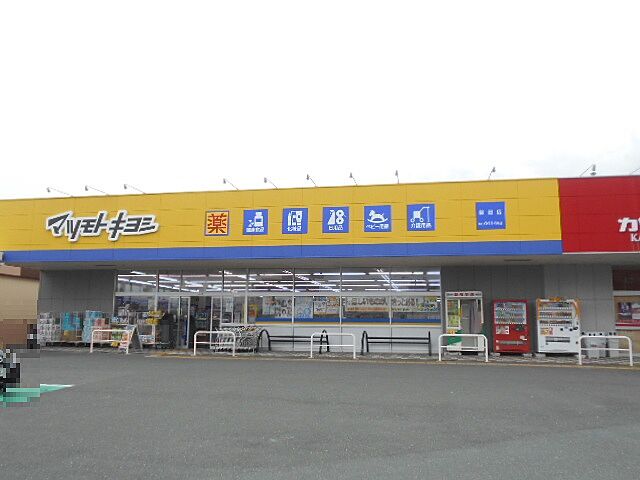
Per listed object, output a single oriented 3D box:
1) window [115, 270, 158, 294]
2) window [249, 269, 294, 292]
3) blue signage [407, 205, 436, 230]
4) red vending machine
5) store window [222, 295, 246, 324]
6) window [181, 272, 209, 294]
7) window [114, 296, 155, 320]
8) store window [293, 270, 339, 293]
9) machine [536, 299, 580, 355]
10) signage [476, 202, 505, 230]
[{"bbox_3d":[-7.549,1.718,22.883,1.883,0.935,0.080,-1,-7,11],"label":"window"},{"bbox_3d":[-1.917,1.599,21.813,1.894,0.970,0.080,-1,-7,11],"label":"window"},{"bbox_3d":[3.256,-0.707,17.734,0.902,0.854,0.100,-1,-7,11],"label":"blue signage"},{"bbox_3d":[6.775,3.073,19.704,1.180,1.830,0.740,-1,-8,12],"label":"red vending machine"},{"bbox_3d":[-3.457,2.870,22.591,1.049,1.129,0.100,-1,-8,12],"label":"store window"},{"bbox_3d":[-5.199,1.768,23.105,1.224,0.905,0.100,-1,-8,12],"label":"window"},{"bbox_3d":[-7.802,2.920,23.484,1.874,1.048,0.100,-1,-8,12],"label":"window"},{"bbox_3d":[-0.127,1.587,21.597,1.886,0.952,0.100,-1,-7,11],"label":"store window"},{"bbox_3d":[8.270,3.012,19.292,1.200,1.843,0.740,-1,-7,11],"label":"machine"},{"bbox_3d":[5.560,-0.767,18.053,0.919,0.902,0.100,-1,-8,12],"label":"signage"}]

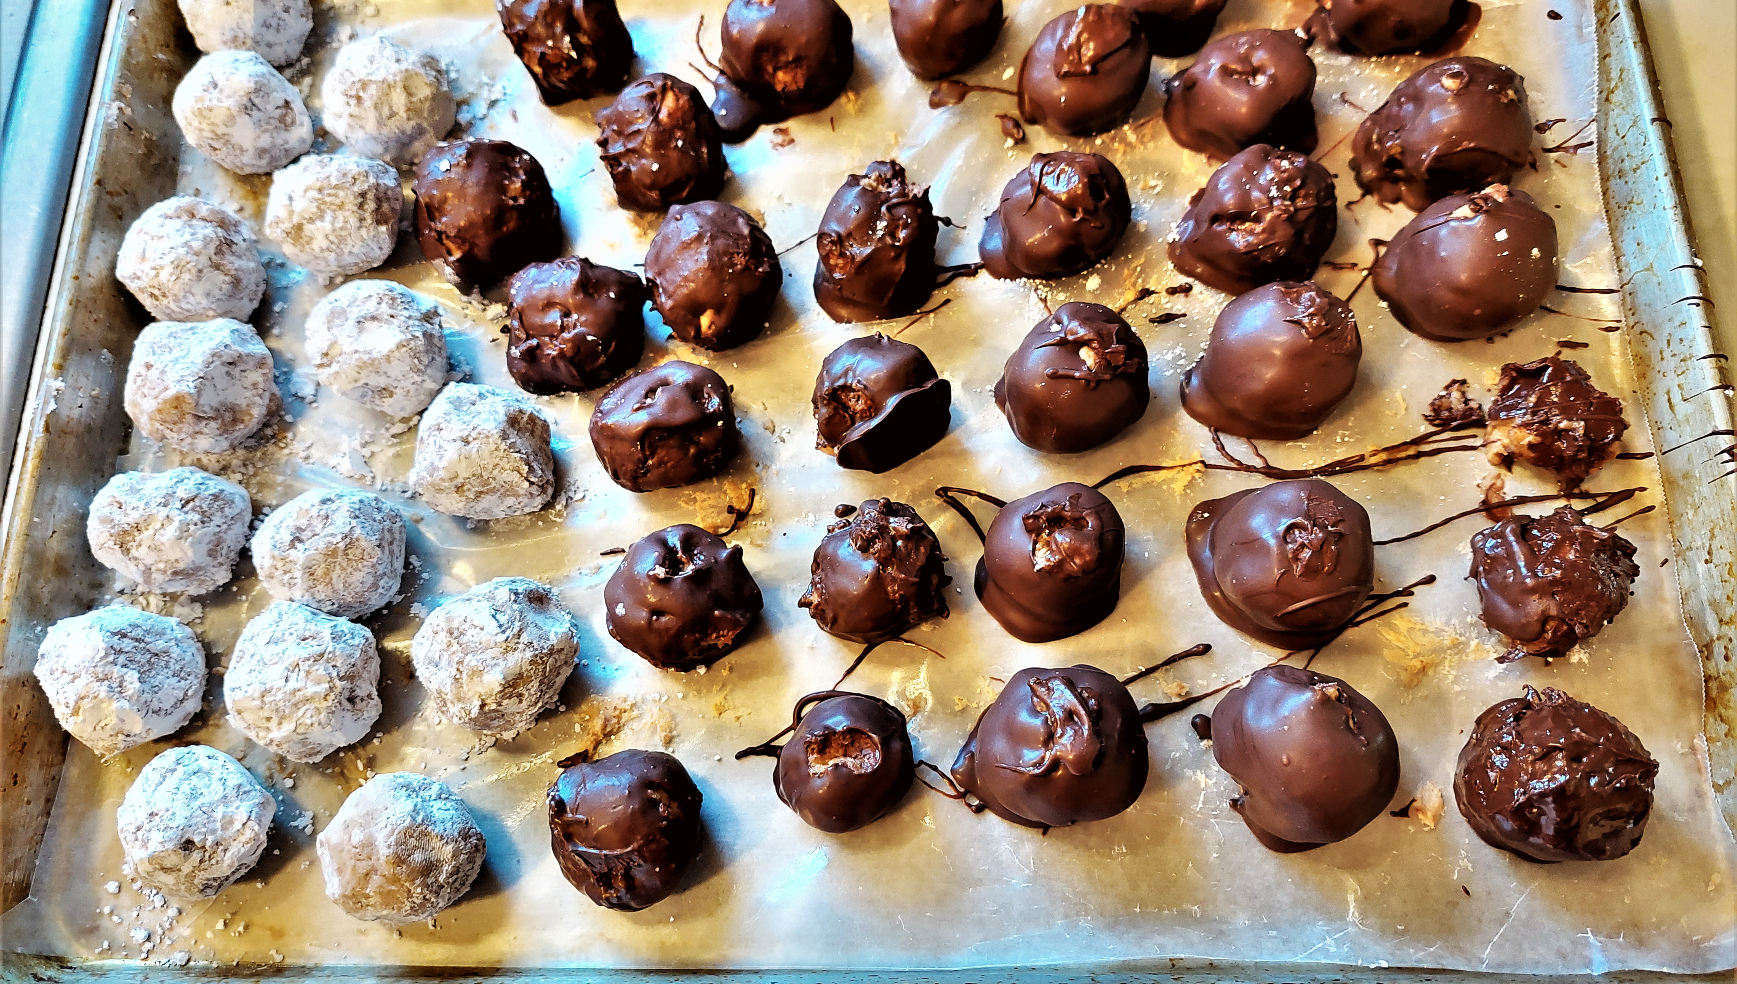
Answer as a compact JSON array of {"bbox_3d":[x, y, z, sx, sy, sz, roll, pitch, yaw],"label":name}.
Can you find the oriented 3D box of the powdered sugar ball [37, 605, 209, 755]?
[{"bbox_3d":[-0.190,0.048,0.306,0.038,0.035,0.038,0,72,1],"label":"powdered sugar ball"}]

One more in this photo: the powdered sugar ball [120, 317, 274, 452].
[{"bbox_3d":[-0.185,-0.029,0.334,0.037,0.034,0.038,0,72,1],"label":"powdered sugar ball"}]

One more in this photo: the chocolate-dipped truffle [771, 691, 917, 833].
[{"bbox_3d":[-0.006,0.067,0.300,0.036,0.031,0.035,-1,72,1],"label":"chocolate-dipped truffle"}]

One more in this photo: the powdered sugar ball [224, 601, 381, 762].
[{"bbox_3d":[-0.144,0.048,0.307,0.036,0.035,0.041,-1,72,1],"label":"powdered sugar ball"}]

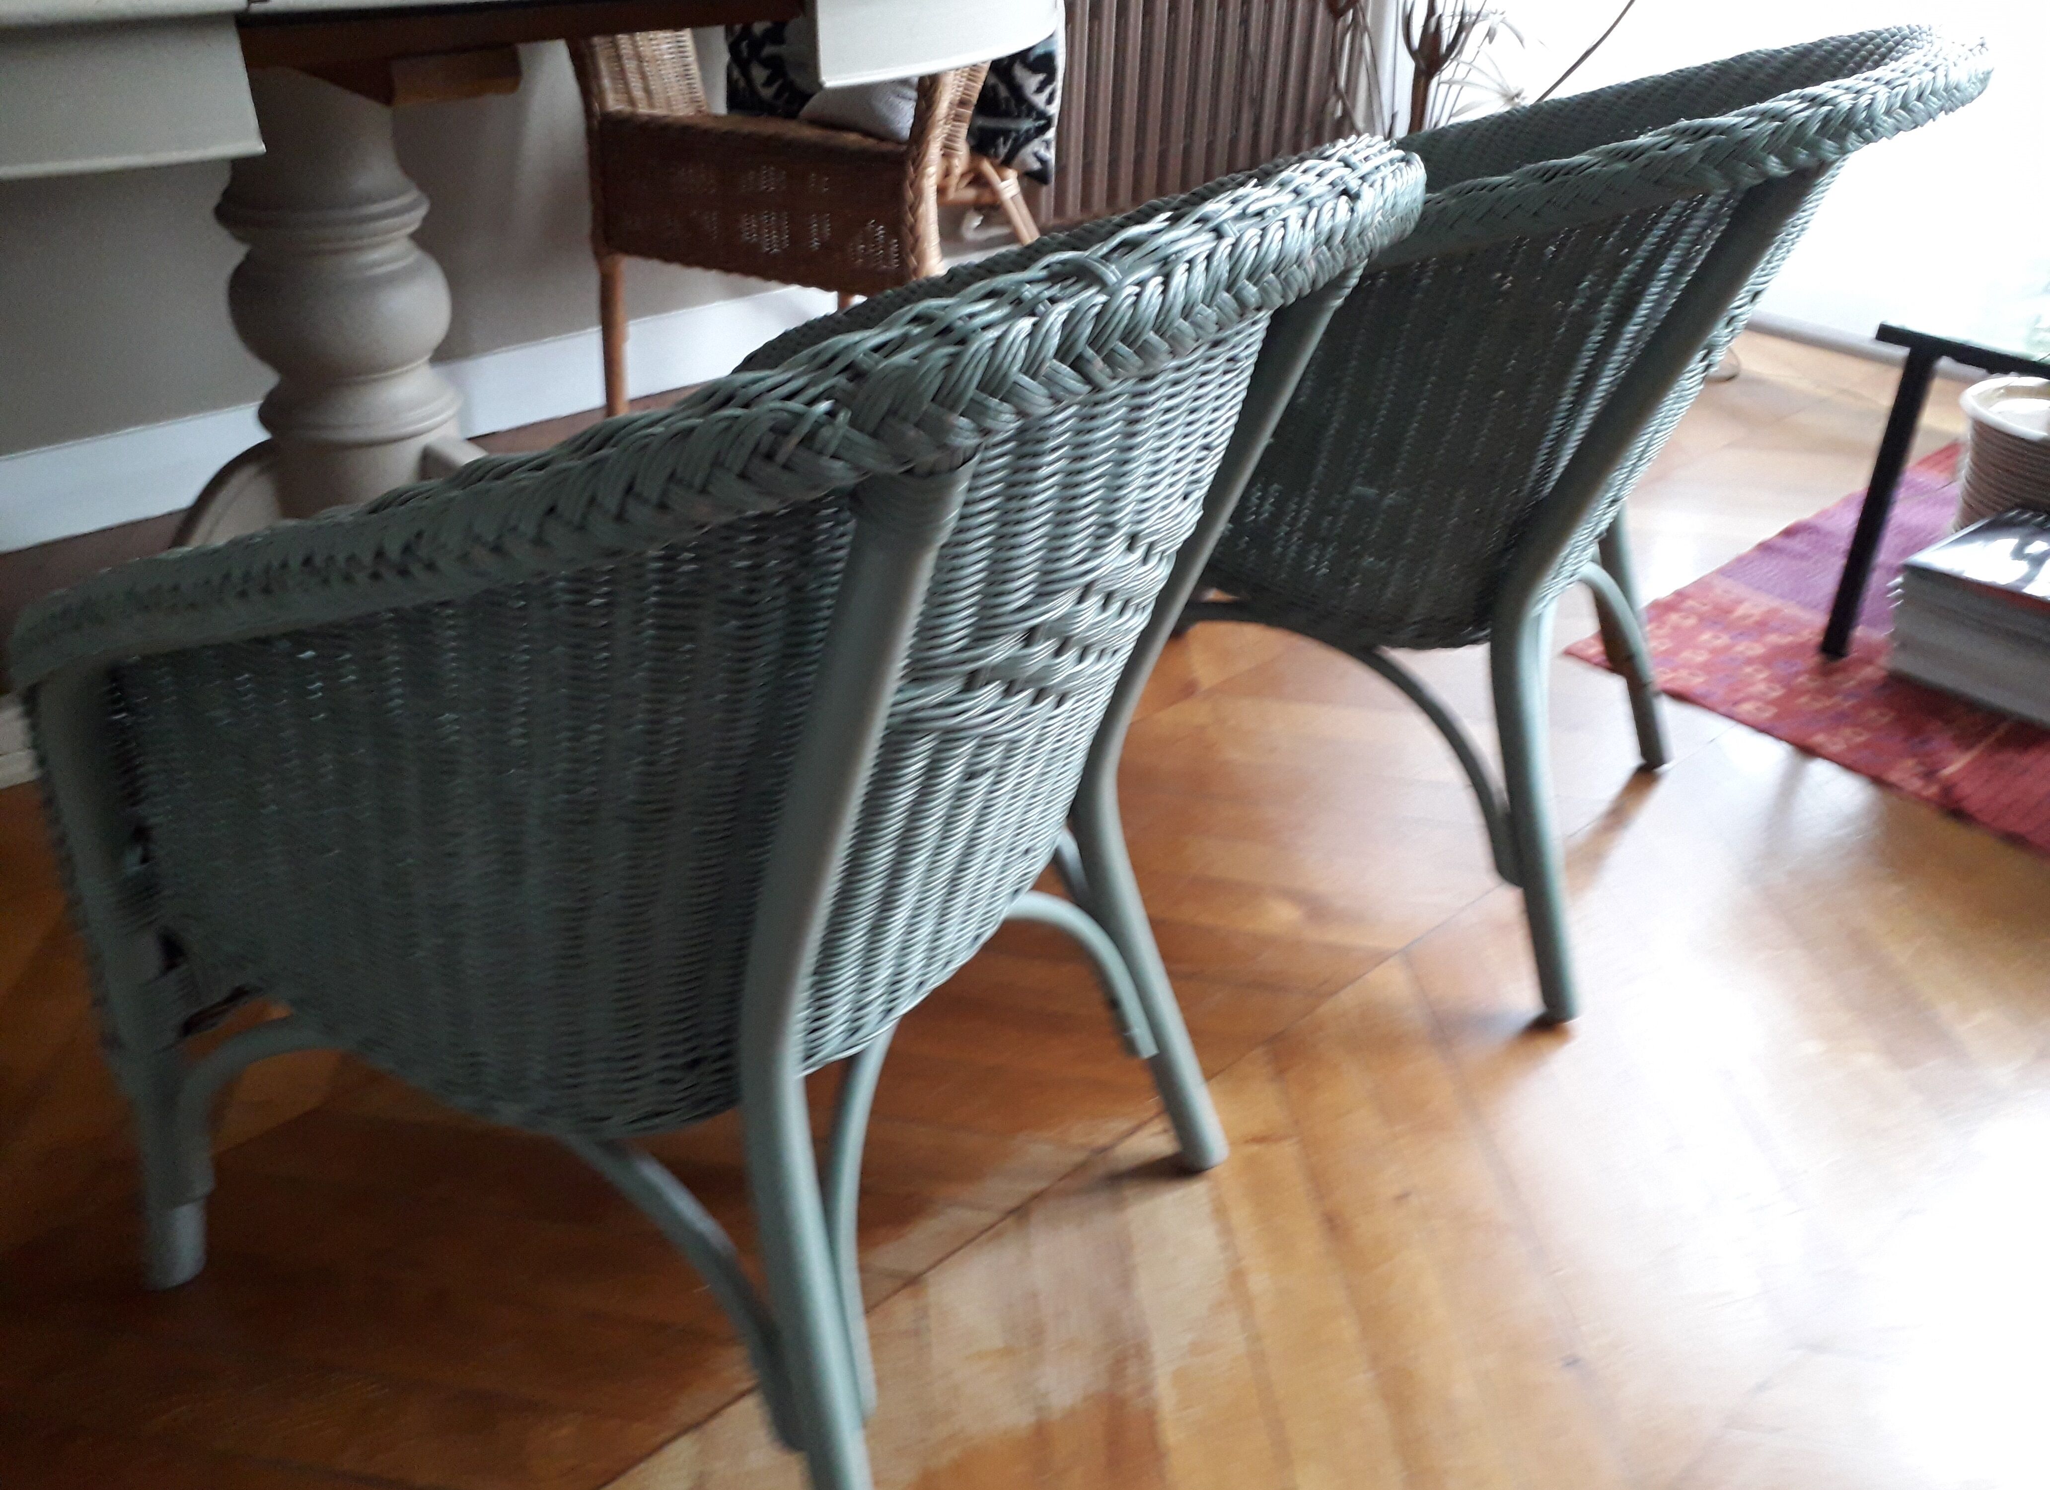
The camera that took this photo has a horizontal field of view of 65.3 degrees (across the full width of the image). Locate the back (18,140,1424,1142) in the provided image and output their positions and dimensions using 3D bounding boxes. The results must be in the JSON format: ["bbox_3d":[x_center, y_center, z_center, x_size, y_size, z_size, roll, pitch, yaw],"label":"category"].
[{"bbox_3d":[-0.119,-0.092,0.891,0.552,0.455,0.653,21,37,27],"label":"back"}]

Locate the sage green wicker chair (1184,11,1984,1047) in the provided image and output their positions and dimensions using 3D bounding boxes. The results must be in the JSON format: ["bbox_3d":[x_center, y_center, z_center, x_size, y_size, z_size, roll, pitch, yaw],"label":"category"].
[{"bbox_3d":[0.388,-0.251,1.441,0.626,0.745,0.653,18,36,23],"label":"sage green wicker chair"}]

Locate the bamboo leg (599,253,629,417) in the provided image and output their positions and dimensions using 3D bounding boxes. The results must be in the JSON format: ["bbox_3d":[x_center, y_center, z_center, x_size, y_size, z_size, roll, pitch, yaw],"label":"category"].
[{"bbox_3d":[-0.585,-0.554,2.290,0.032,0.291,0.032,17,33,17],"label":"bamboo leg"}]

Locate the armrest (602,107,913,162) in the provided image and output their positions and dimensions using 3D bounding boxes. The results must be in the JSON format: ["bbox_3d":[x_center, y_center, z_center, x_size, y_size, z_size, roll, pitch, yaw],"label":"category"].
[{"bbox_3d":[-0.354,-0.803,2.108,0.428,0.045,0.055,14,34,18],"label":"armrest"}]

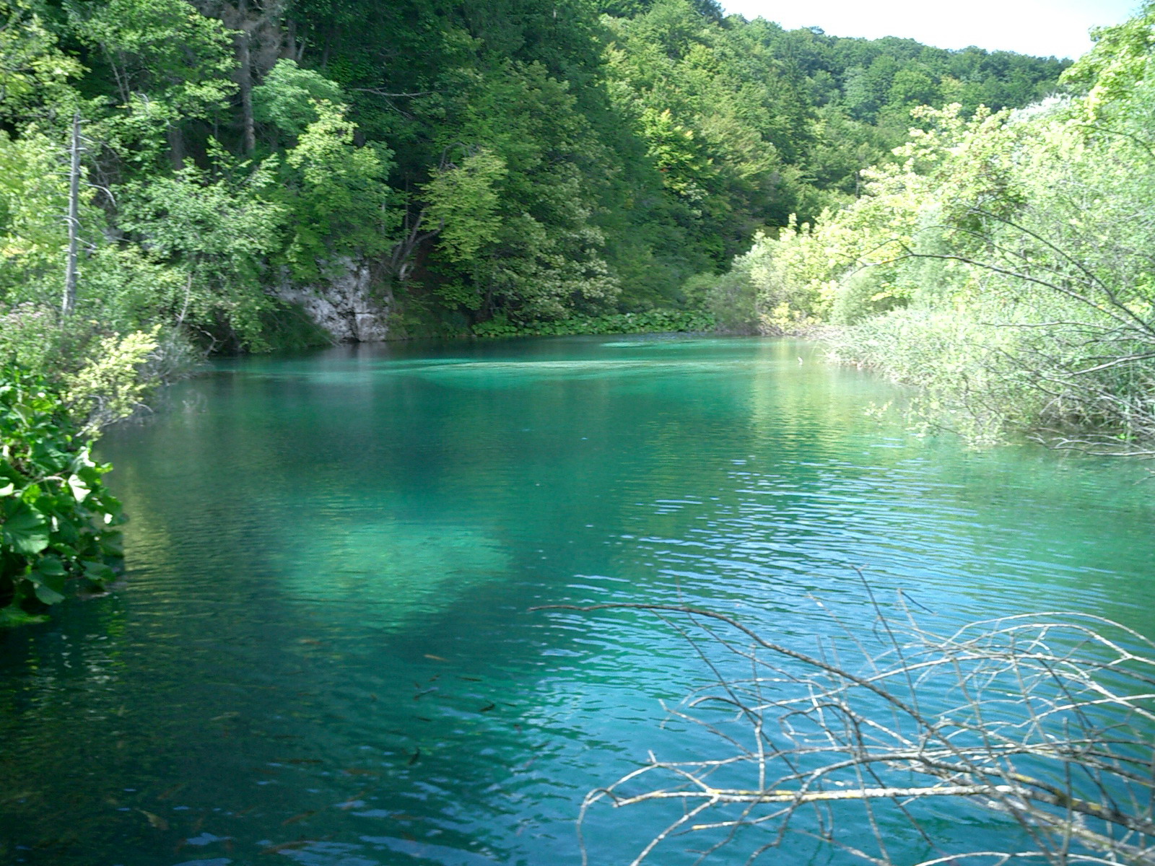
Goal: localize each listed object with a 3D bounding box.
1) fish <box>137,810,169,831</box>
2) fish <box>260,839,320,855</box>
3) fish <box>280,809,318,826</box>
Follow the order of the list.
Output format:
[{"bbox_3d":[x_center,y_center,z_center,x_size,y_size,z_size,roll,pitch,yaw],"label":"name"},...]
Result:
[{"bbox_3d":[-1.916,1.734,5.249,0.247,0.055,0.037,5,8,41],"label":"fish"},{"bbox_3d":[-1.220,1.764,4.978,0.253,0.053,0.036,-3,7,-26],"label":"fish"},{"bbox_3d":[-1.246,1.733,5.263,0.184,0.043,0.030,-6,9,-43],"label":"fish"}]

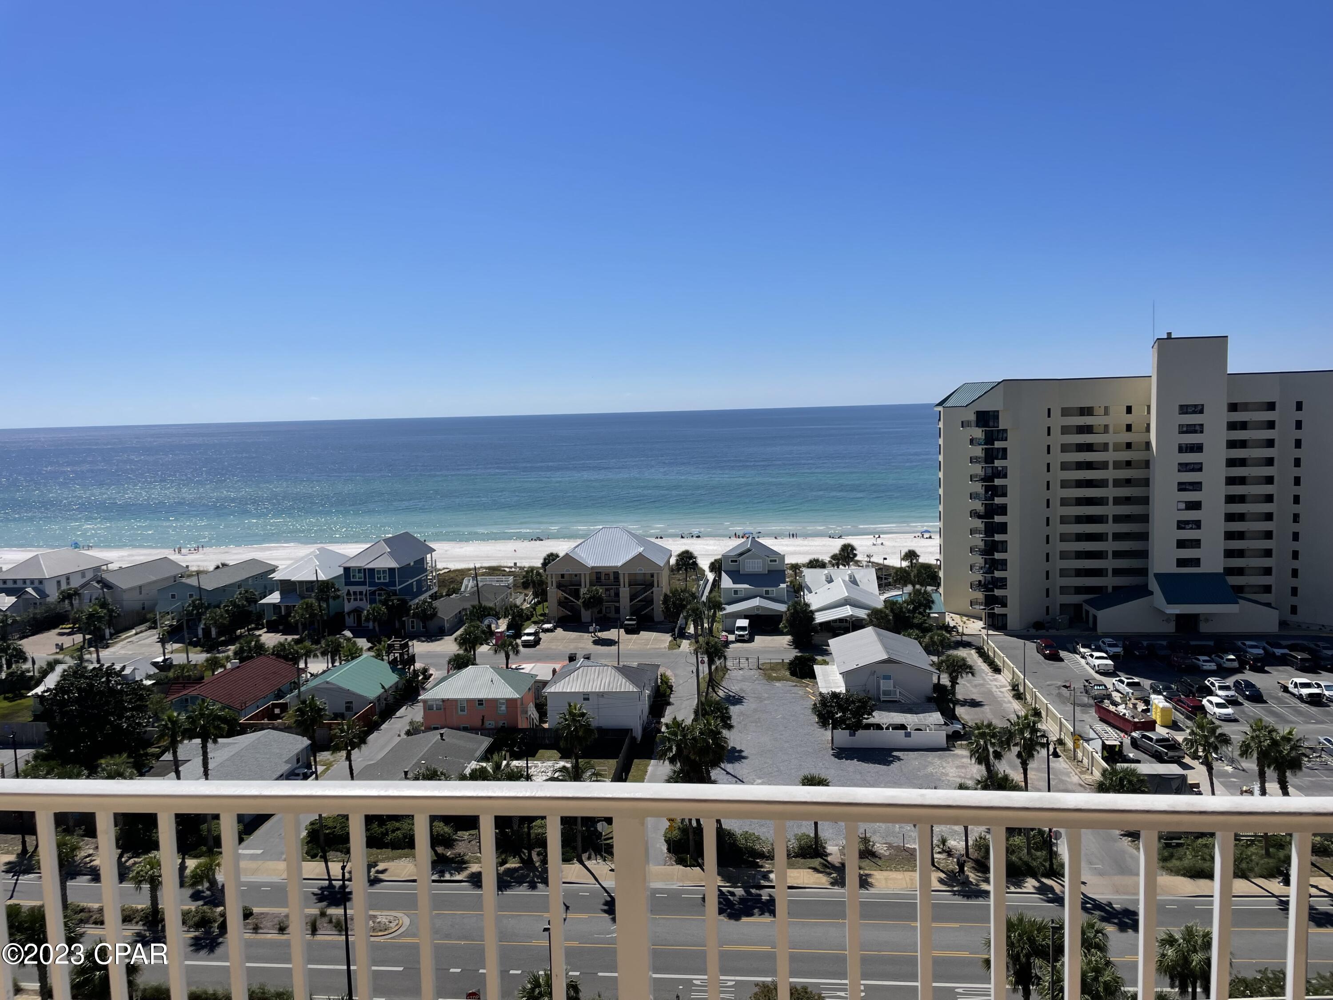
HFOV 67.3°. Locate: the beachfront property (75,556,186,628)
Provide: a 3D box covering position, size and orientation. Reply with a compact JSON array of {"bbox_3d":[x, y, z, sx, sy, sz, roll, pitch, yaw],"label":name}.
[{"bbox_3d":[-92.667,15.982,175.360,9.000,9.000,20.200,-1,5,6],"label":"beachfront property"}]

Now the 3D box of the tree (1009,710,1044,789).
[{"bbox_3d":[26.270,20.967,73.132,2.700,11.540,2.700,-1,5,6],"label":"tree"}]

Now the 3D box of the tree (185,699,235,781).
[{"bbox_3d":[-37.002,22.626,81.619,4.000,13.000,4.000,-1,5,6],"label":"tree"}]

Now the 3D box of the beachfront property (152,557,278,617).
[{"bbox_3d":[-75.446,16.215,170.869,9.400,8.500,24.000,-1,5,5],"label":"beachfront property"}]

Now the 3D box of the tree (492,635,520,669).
[{"bbox_3d":[-21.949,20.934,138.338,3.700,5.200,3.700,-1,5,6],"label":"tree"}]

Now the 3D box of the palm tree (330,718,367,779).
[{"bbox_3d":[-25.754,23.358,82.416,3.200,10.800,3.200,-1,5,6],"label":"palm tree"}]

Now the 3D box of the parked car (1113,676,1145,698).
[{"bbox_3d":[53.051,21.379,113.921,2.000,1.870,5.650,-1,5,6],"label":"parked car"}]

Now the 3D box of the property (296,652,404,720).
[{"bbox_3d":[-37.346,21.881,118.476,10.500,4.800,12.300,-1,5,5],"label":"property"}]

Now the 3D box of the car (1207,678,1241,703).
[{"bbox_3d":[62.613,21.283,113.060,1.900,1.720,4.750,-1,5,6],"label":"car"}]

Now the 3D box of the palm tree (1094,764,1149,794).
[{"bbox_3d":[36.650,23.495,80.644,4.440,4.590,4.440,-1,5,6],"label":"palm tree"}]

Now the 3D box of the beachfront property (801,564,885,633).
[{"bbox_3d":[28.422,15.416,160.626,12.300,6.500,31.000,-1,5,6],"label":"beachfront property"}]

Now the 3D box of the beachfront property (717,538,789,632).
[{"bbox_3d":[14.994,13.322,168.372,11.200,12.900,20.000,-1,5,6],"label":"beachfront property"}]

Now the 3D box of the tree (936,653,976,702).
[{"bbox_3d":[33.021,20.147,114.407,4.300,5.406,4.300,-1,5,0],"label":"tree"}]

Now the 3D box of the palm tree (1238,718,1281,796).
[{"bbox_3d":[42.828,21.049,72.472,3.300,10.733,3.300,-1,5,0],"label":"palm tree"}]

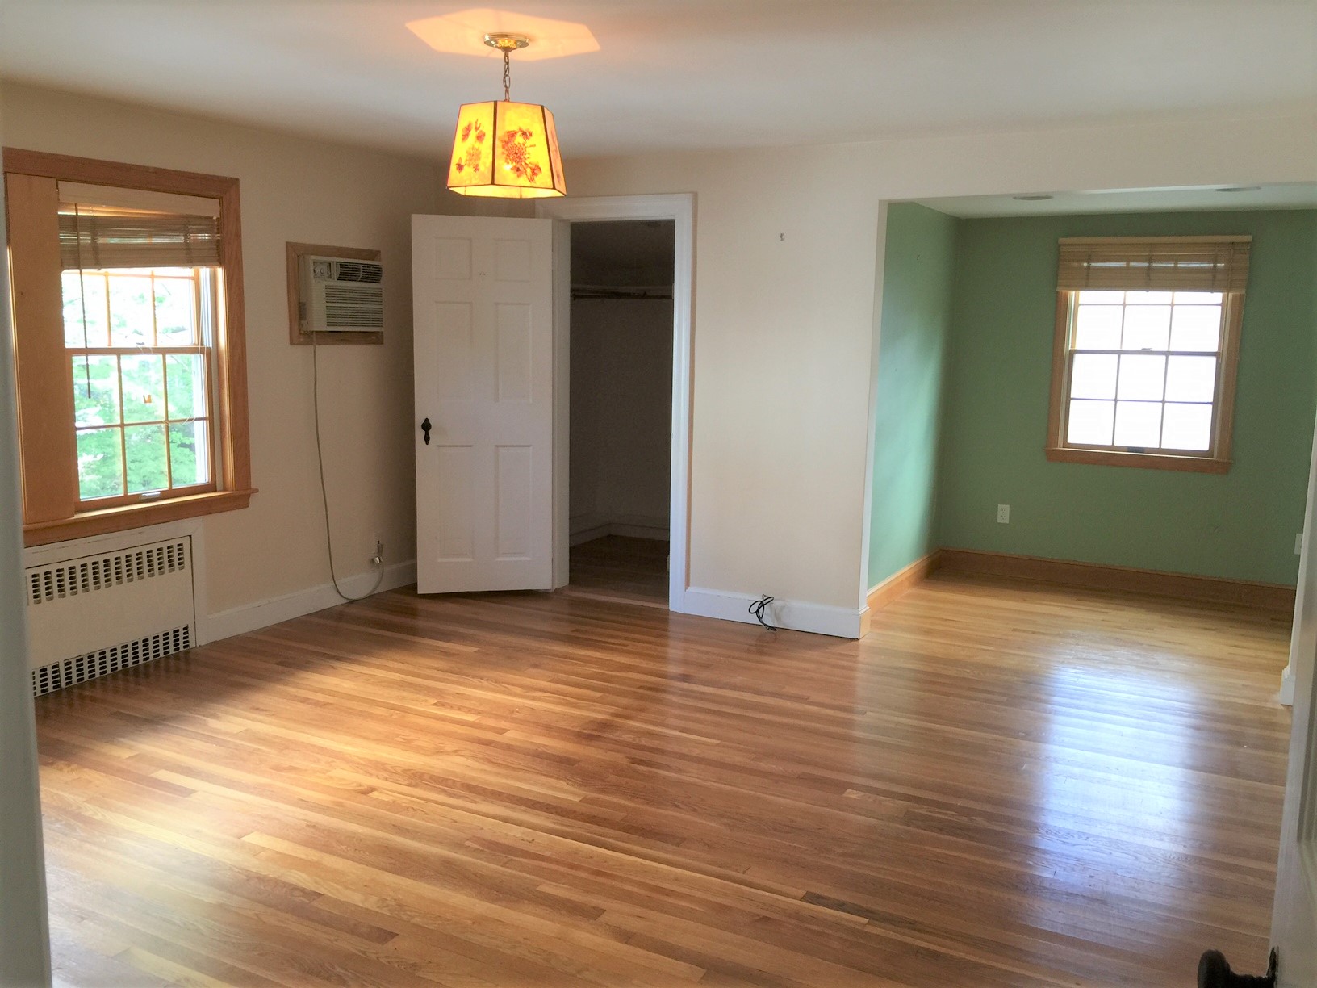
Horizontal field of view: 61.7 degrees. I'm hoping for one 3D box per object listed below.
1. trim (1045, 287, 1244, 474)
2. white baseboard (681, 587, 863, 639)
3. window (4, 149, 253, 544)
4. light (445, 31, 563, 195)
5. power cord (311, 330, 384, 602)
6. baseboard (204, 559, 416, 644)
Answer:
[{"bbox_3d":[2.688,-0.715,6.117,0.955,1.148,0.100,6,10,29],"label":"trim"},{"bbox_3d":[0.549,0.583,5.495,0.951,0.142,0.025,6,10,29],"label":"white baseboard"},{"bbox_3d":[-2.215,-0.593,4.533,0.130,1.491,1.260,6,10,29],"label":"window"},{"bbox_3d":[-0.449,-1.121,3.276,0.360,0.439,0.320,-3,10,-24],"label":"light"},{"bbox_3d":[-1.568,-0.127,5.685,0.080,1.412,0.465,6,10,29],"label":"power cord"},{"bbox_3d":[-1.683,0.524,5.683,0.025,0.130,1.586,6,10,29],"label":"baseboard"}]

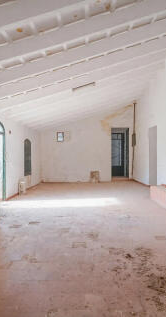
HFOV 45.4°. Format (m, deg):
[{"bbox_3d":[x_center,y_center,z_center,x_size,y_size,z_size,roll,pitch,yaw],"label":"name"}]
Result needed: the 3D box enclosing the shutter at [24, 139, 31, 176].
[{"bbox_3d":[-2.140,-0.045,7.680,0.100,1.430,0.880,0,0,2],"label":"shutter"}]

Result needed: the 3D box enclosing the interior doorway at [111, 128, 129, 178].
[{"bbox_3d":[1.910,-0.270,10.050,0.890,2.440,0.200,0,0,2],"label":"interior doorway"}]

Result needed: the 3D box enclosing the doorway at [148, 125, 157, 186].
[{"bbox_3d":[2.560,-0.010,7.000,0.200,2.200,0.880,0,0,2],"label":"doorway"}]

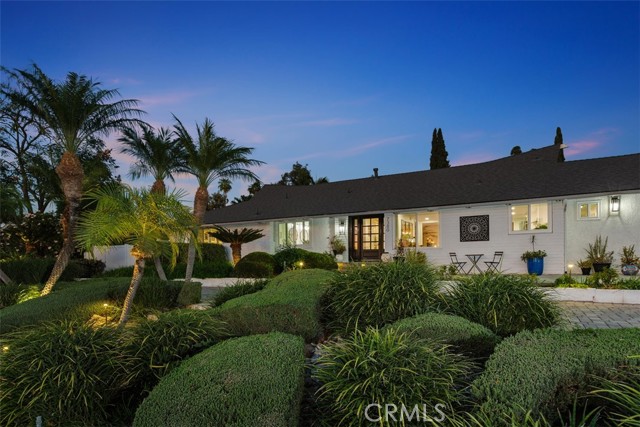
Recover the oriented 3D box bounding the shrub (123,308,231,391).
[{"bbox_3d":[-1.594,1.501,3.700,1.150,0.850,1.100,0,-2,0],"label":"shrub"}]

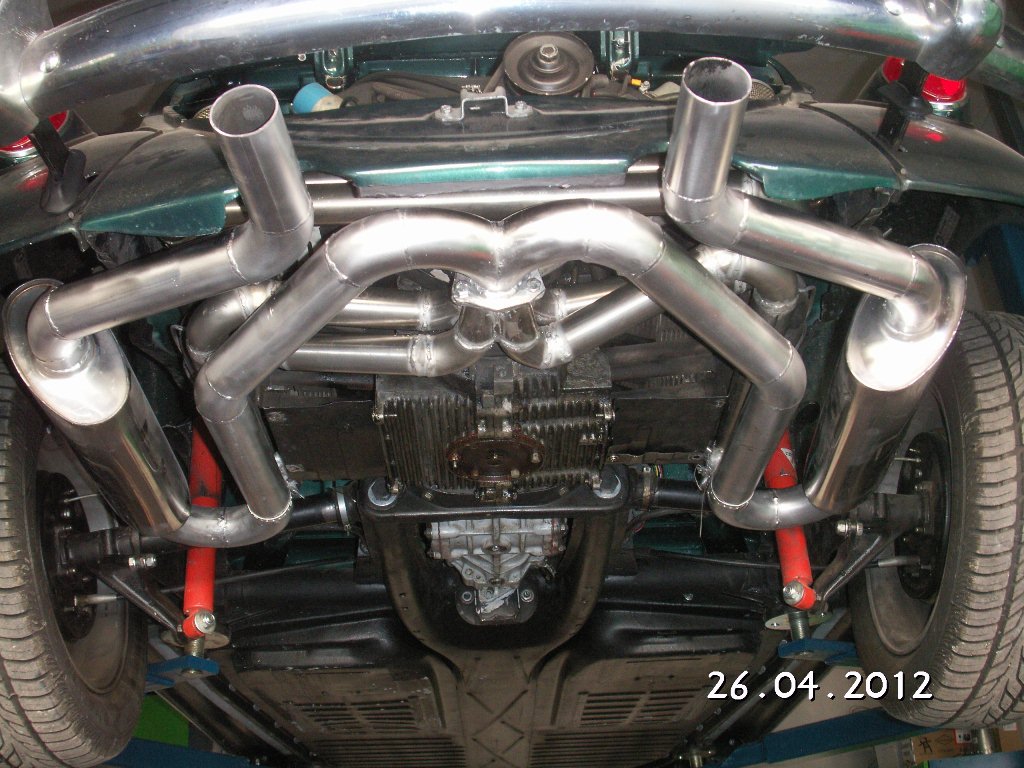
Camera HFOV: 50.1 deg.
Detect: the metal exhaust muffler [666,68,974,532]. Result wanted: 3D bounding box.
[{"bbox_3d":[0.349,-0.066,1.252,0.395,0.229,0.735,-2,-28,-1],"label":"metal exhaust muffler"}]

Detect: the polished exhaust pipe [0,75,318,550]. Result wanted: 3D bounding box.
[{"bbox_3d":[-0.396,-0.038,1.252,0.407,0.225,0.730,-2,-28,-1],"label":"polished exhaust pipe"}]

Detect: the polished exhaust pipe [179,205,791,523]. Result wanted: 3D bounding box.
[{"bbox_3d":[-0.015,-0.014,1.304,0.676,0.170,0.570,-2,-28,-1],"label":"polished exhaust pipe"}]

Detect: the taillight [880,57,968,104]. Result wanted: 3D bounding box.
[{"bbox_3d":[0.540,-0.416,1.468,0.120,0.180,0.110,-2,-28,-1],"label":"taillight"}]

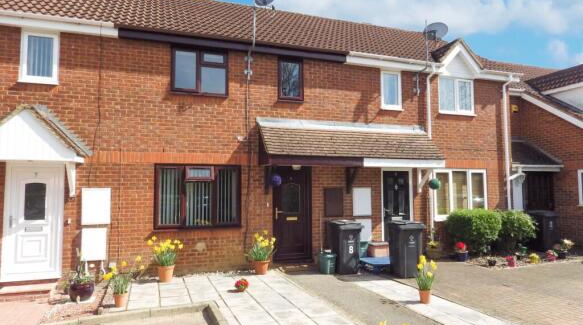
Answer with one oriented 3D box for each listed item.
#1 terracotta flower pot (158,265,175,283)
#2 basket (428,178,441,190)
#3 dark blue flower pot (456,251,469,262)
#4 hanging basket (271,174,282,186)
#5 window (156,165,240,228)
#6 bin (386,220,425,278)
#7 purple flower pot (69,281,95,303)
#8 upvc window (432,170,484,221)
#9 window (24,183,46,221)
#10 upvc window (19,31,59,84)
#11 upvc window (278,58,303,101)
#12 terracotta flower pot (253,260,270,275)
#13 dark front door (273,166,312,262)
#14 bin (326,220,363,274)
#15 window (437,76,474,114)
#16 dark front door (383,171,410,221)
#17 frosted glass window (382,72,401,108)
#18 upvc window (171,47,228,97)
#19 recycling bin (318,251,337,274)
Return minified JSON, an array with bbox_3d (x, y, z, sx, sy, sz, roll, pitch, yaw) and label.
[{"bbox_3d":[-2.287,2.036,6.793,0.297,0.275,0.297,1,-4,-17],"label":"terracotta flower pot"},{"bbox_3d":[3.338,0.512,8.627,0.260,0.260,0.260,1,-4,-19],"label":"basket"},{"bbox_3d":[3.946,2.154,8.566,0.273,0.250,0.273,0,-3,0],"label":"dark blue flower pot"},{"bbox_3d":[-0.298,0.358,7.364,0.225,0.225,0.225,0,-3,0],"label":"hanging basket"},{"bbox_3d":[-1.894,0.709,7.598,1.756,1.338,0.100,1,-4,-17],"label":"window"},{"bbox_3d":[2.277,1.748,7.443,0.530,1.050,0.700,1,-4,-9],"label":"bin"},{"bbox_3d":[-3.232,1.964,5.720,0.380,0.310,0.380,1,-4,-19],"label":"purple flower pot"},{"bbox_3d":[4.353,0.825,9.490,1.673,1.317,0.100,1,-4,-17],"label":"upvc window"},{"bbox_3d":[-4.700,0.709,6.786,0.343,0.685,0.050,1,-4,-17],"label":"window"},{"bbox_3d":[-4.708,-1.993,6.928,0.656,1.059,0.100,1,-4,-17],"label":"upvc window"},{"bbox_3d":[-0.007,-1.866,8.403,0.580,0.950,0.100,1,-4,-19],"label":"upvc window"},{"bbox_3d":[-0.580,2.093,7.401,0.321,0.245,0.321,0,-4,0],"label":"terracotta flower pot"},{"bbox_3d":[0.013,1.143,8.211,0.920,2.120,0.100,1,-4,-19],"label":"dark front door"},{"bbox_3d":[1.115,1.728,7.696,0.490,1.050,0.560,1,-4,-16],"label":"bin"},{"bbox_3d":[4.402,-1.763,9.879,1.160,0.990,0.100,1,-4,-19],"label":"window"},{"bbox_3d":[2.613,1.196,9.148,0.816,1.997,0.080,1,-4,-19],"label":"dark front door"},{"bbox_3d":[2.489,-1.793,9.232,0.521,0.910,0.070,1,-4,-19],"label":"frosted glass window"},{"bbox_3d":[-1.909,-1.906,7.774,1.167,1.012,0.100,1,-4,-17],"label":"upvc window"},{"bbox_3d":[0.749,2.079,7.640,0.320,0.420,0.340,2,-5,-28],"label":"recycling bin"}]

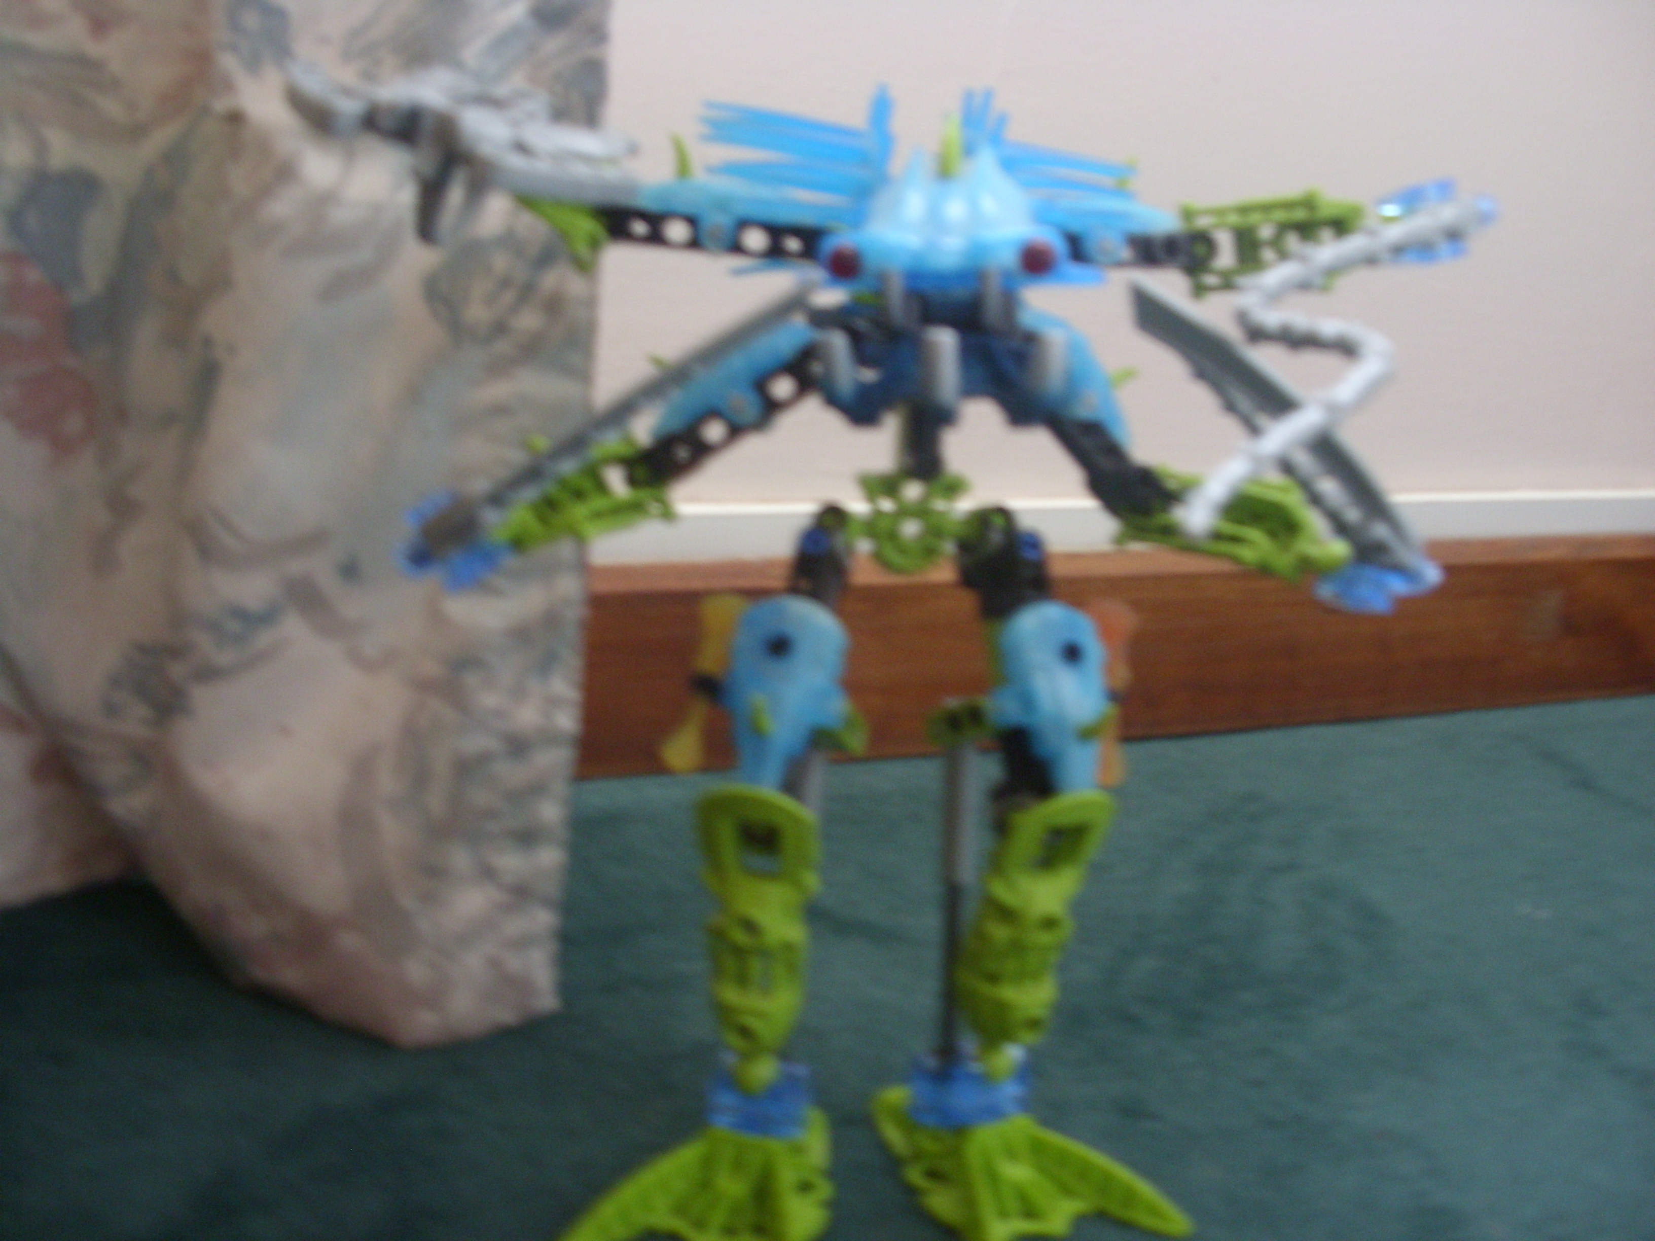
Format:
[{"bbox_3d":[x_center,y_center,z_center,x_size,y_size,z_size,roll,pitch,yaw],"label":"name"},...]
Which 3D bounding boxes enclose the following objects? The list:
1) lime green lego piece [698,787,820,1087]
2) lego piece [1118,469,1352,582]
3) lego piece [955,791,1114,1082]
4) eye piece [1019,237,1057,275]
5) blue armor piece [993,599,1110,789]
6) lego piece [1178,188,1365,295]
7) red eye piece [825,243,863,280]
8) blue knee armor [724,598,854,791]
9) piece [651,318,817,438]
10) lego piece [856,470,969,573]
[{"bbox_3d":[-0.014,0.066,0.377,0.023,0.061,0.018,2,9,12],"label":"lime green lego piece"},{"bbox_3d":[0.082,-0.019,0.366,0.046,0.018,0.017,12,6,4],"label":"lego piece"},{"bbox_3d":[0.042,0.065,0.377,0.021,0.059,0.018,11,7,-16],"label":"lego piece"},{"bbox_3d":[0.042,-0.072,0.360,0.007,0.007,0.007,2,10,-7],"label":"eye piece"},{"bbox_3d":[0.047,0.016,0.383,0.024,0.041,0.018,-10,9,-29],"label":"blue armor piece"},{"bbox_3d":[0.091,-0.076,0.367,0.043,0.019,0.017,-3,6,0],"label":"lego piece"},{"bbox_3d":[0.003,-0.071,0.360,0.007,0.007,0.007,4,10,6],"label":"red eye piece"},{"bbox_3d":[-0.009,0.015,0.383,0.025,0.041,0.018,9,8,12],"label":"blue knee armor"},{"bbox_3d":[-0.017,-0.048,0.369,0.038,0.015,0.022,-32,6,7],"label":"piece"},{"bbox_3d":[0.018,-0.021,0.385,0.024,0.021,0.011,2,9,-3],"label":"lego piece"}]

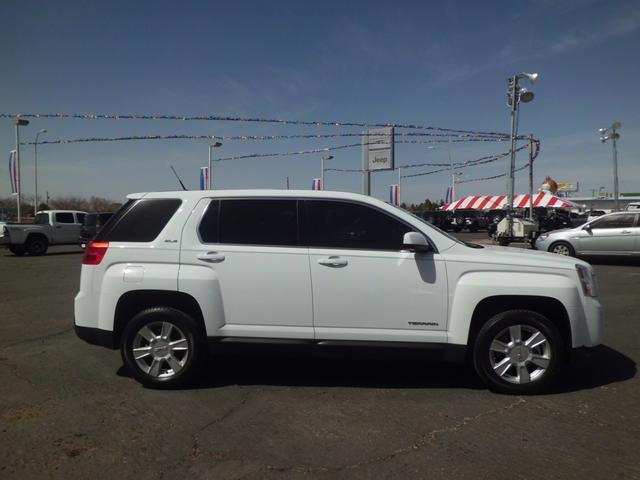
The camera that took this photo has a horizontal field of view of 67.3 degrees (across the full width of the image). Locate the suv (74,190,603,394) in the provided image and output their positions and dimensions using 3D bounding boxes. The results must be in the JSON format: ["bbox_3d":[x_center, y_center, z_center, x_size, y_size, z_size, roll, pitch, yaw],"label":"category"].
[{"bbox_3d":[0.156,0.350,4.703,4.700,1.690,1.880,0,3,5],"label":"suv"}]

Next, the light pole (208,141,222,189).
[{"bbox_3d":[-6.942,-3.242,31.686,1.150,6.418,0.400,2,4,43],"label":"light pole"}]

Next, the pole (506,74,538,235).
[{"bbox_3d":[8.973,-3.722,21.300,1.319,7.400,1.100,-1,3,0],"label":"pole"}]

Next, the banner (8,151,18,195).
[{"bbox_3d":[-15.427,-3.337,24.216,0.800,2.172,0.080,2,4,43],"label":"banner"}]

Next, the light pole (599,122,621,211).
[{"bbox_3d":[18.416,-4.016,30.500,1.328,6.879,1.100,-1,3,0],"label":"light pole"}]

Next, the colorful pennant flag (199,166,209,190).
[{"bbox_3d":[-7.772,-3.769,32.328,0.800,2.120,0.060,2,4,43],"label":"colorful pennant flag"}]

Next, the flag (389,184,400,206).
[{"bbox_3d":[7.520,-4.414,48.563,0.800,2.120,0.060,2,4,43],"label":"flag"}]

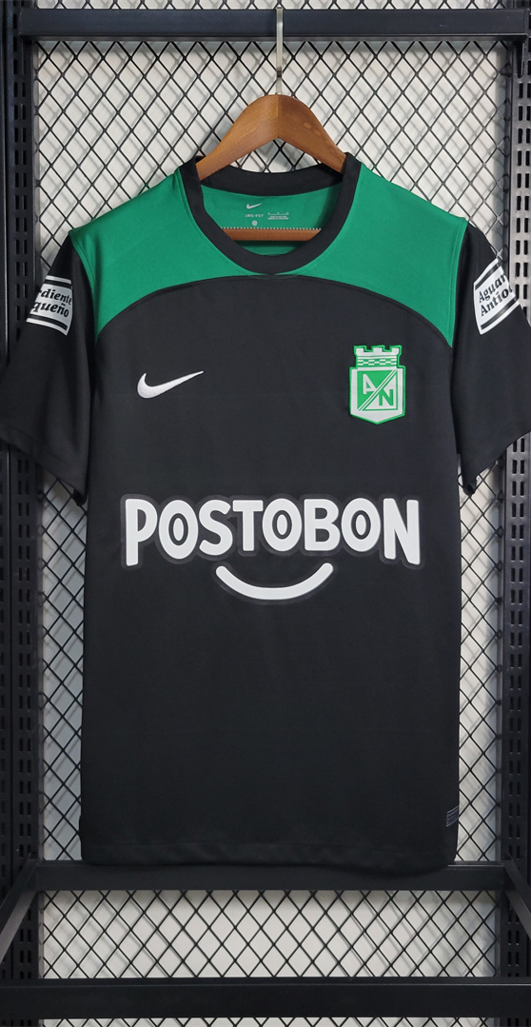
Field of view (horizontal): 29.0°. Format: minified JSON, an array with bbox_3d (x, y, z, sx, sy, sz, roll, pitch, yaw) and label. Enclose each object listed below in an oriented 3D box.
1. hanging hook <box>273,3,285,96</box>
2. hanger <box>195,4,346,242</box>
[{"bbox_3d":[0.015,-0.500,1.110,0.010,0.097,0.045,0,2,1],"label":"hanging hook"},{"bbox_3d":[0.007,-0.416,1.100,0.420,0.250,0.050,0,2,1],"label":"hanger"}]

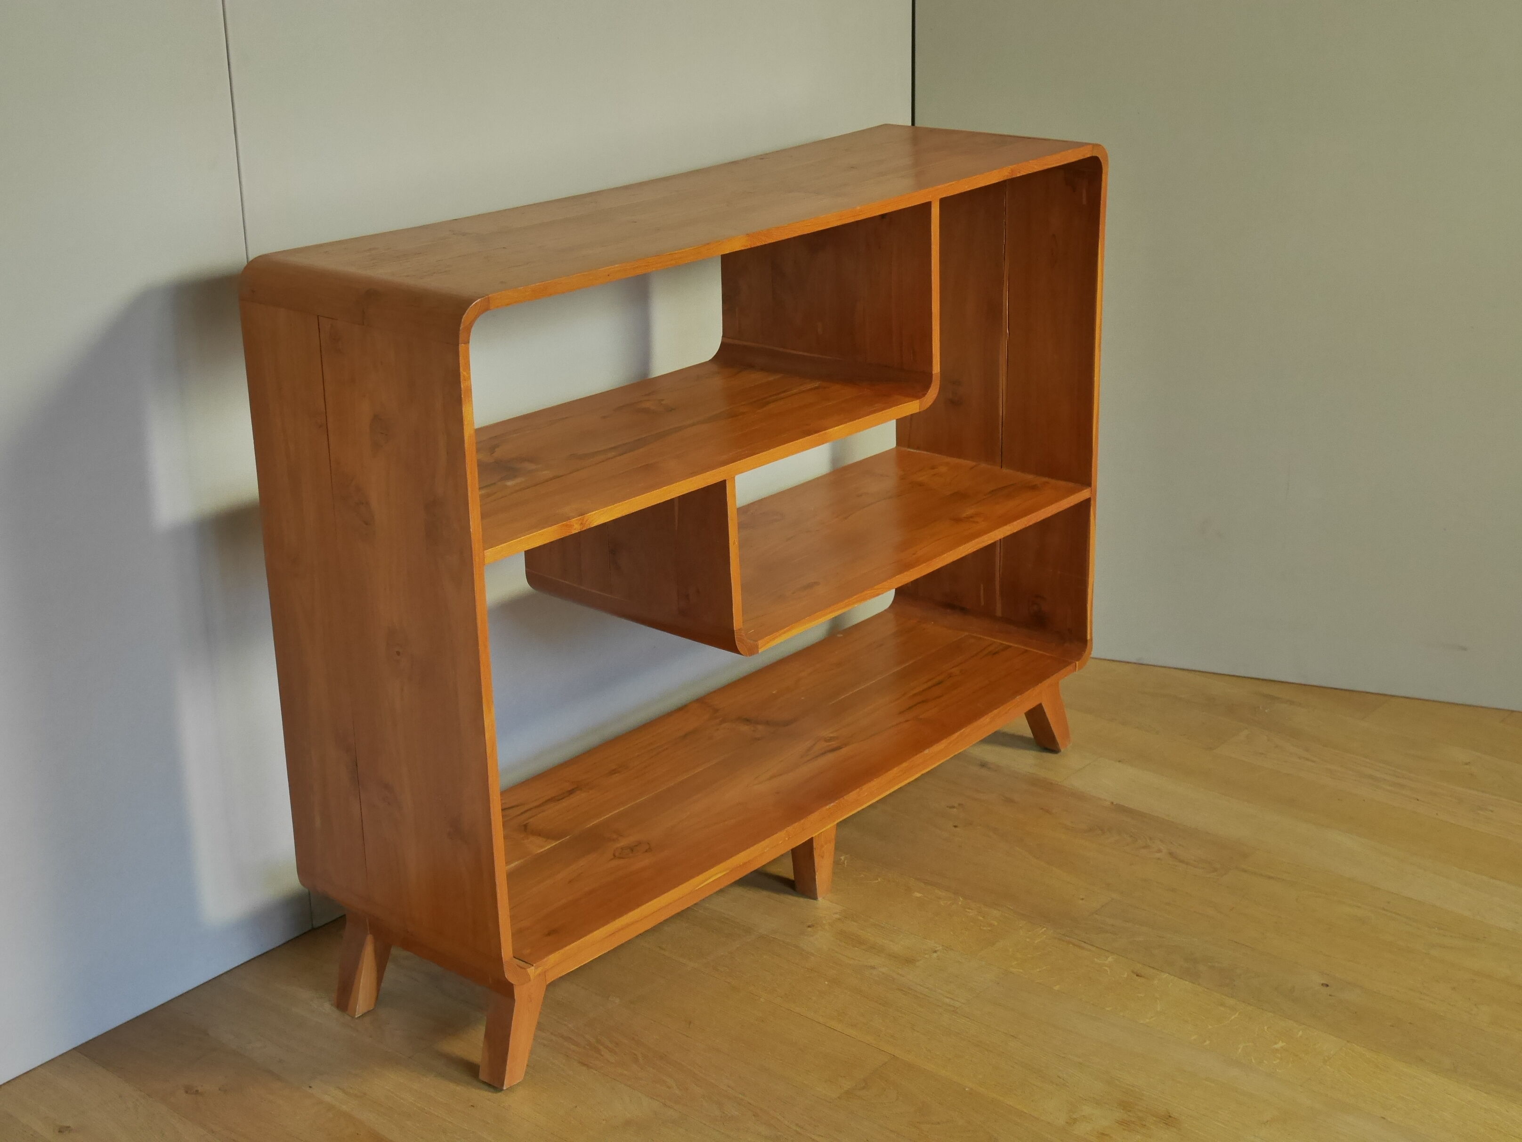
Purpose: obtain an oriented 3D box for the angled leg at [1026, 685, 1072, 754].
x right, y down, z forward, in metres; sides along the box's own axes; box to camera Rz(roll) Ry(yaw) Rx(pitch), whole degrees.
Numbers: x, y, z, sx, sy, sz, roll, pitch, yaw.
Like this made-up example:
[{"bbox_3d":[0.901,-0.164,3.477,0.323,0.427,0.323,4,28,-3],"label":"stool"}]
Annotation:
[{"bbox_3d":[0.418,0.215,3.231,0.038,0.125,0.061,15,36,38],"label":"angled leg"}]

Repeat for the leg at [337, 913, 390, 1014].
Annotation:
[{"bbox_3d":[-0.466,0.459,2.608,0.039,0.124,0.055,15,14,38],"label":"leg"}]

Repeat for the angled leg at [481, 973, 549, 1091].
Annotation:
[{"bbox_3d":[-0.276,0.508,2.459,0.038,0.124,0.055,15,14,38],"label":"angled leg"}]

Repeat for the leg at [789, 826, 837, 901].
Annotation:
[{"bbox_3d":[0.069,0.371,2.845,0.038,0.094,0.049,15,25,38],"label":"leg"}]

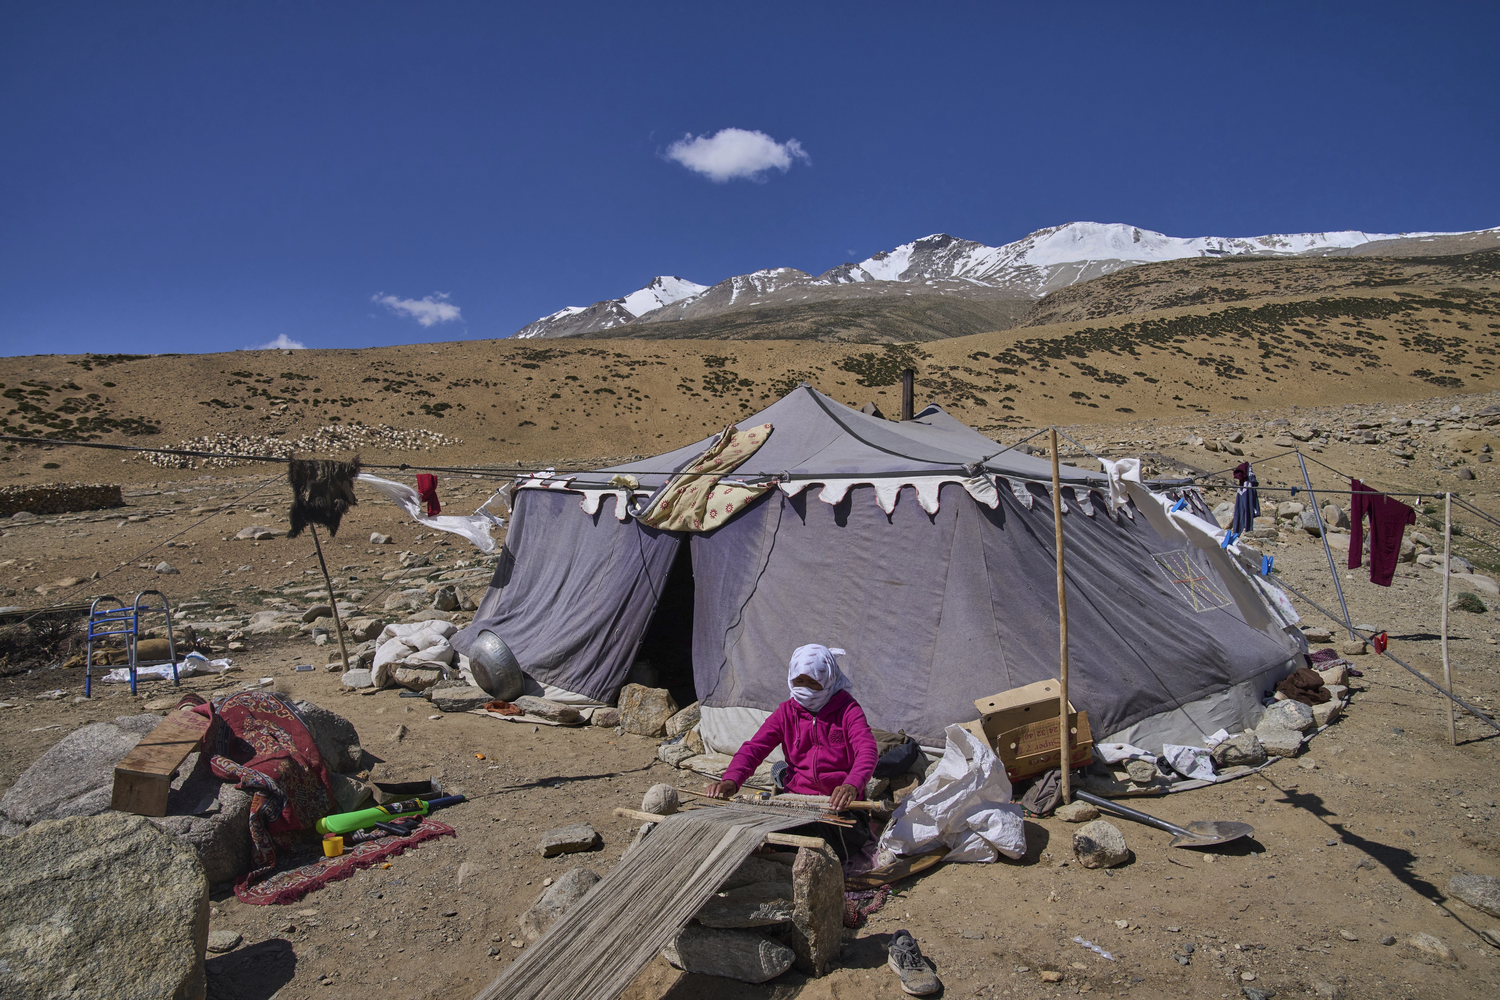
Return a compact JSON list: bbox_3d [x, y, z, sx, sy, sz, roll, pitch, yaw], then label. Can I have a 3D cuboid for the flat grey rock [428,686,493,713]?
[{"bbox_3d":[-2.170,1.505,7.430,0.440,0.130,0.340,0,0,-12],"label":"flat grey rock"}]

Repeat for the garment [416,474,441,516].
[{"bbox_3d":[-2.600,-0.030,8.100,0.210,0.350,0.100,0,0,27],"label":"garment"}]

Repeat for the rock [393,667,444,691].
[{"bbox_3d":[-2.600,1.400,7.850,0.390,0.180,0.280,0,0,0],"label":"rock"}]

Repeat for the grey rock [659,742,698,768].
[{"bbox_3d":[-0.400,1.410,5.550,0.210,0.120,0.160,0,1,0],"label":"grey rock"}]

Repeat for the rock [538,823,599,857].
[{"bbox_3d":[-0.795,1.475,4.360,0.250,0.100,0.170,0,0,-24],"label":"rock"}]

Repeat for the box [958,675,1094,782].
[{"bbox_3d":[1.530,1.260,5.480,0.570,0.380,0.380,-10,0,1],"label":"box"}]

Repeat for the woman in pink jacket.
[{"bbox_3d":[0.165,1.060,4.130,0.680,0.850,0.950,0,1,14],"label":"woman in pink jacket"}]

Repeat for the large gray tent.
[{"bbox_3d":[1.000,0.360,7.600,5.300,2.300,4.300,0,0,35],"label":"large gray tent"}]

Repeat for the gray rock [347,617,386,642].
[{"bbox_3d":[-3.970,1.340,10.300,0.390,0.230,0.320,0,0,-21],"label":"gray rock"}]

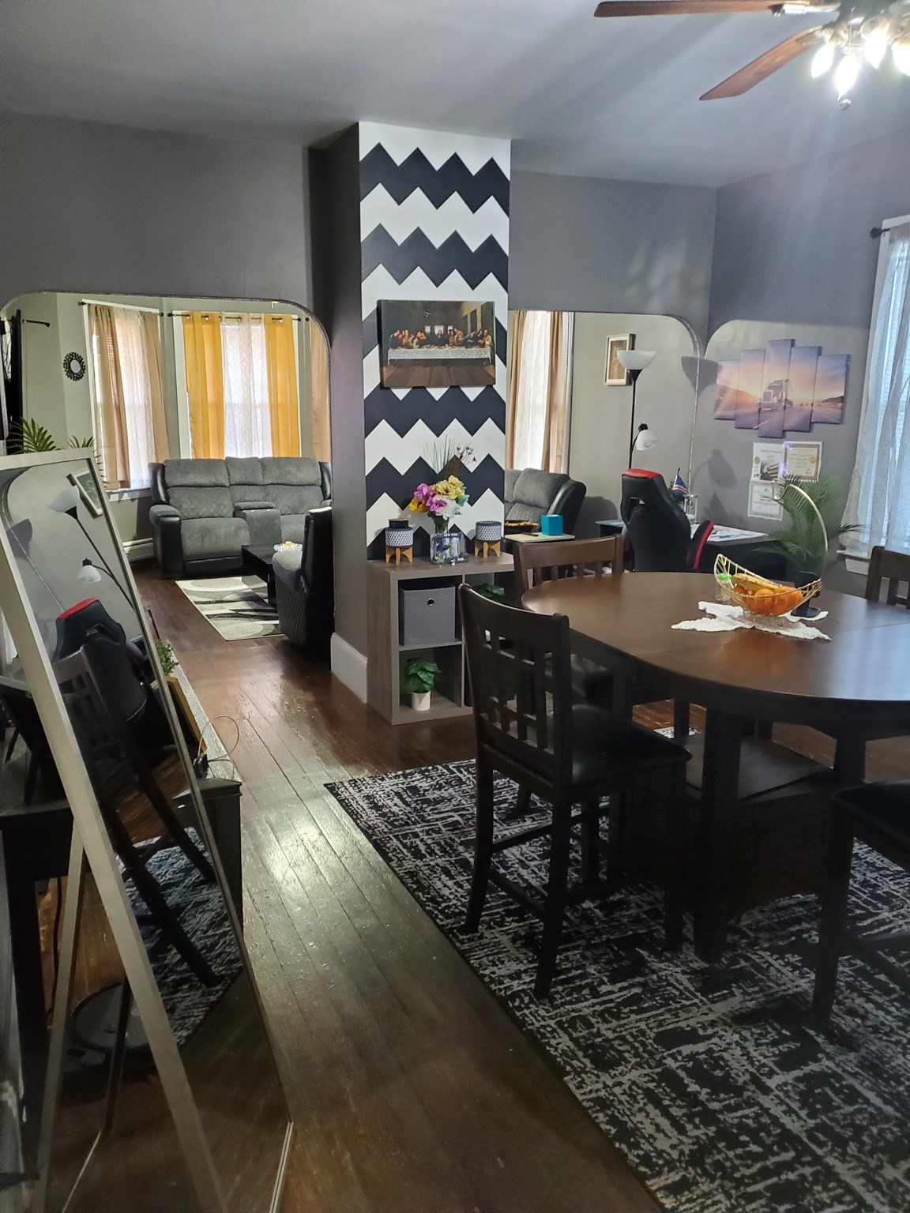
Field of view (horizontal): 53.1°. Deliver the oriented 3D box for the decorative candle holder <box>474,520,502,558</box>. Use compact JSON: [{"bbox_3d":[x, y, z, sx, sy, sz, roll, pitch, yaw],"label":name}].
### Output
[{"bbox_3d":[0.175,-0.348,4.729,0.136,0.173,0.136,1,13,0],"label":"decorative candle holder"}]

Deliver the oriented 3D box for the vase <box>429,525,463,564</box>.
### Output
[{"bbox_3d":[-0.060,-0.318,4.557,0.149,0.189,0.134,-5,14,-23],"label":"vase"}]

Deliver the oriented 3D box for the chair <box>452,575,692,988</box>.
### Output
[{"bbox_3d":[0.345,0.478,2.631,0.522,1.055,0.468,-7,15,-30],"label":"chair"}]

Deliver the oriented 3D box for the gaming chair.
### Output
[{"bbox_3d":[1.187,-0.168,5.102,0.637,1.194,0.617,-9,17,-36],"label":"gaming chair"}]

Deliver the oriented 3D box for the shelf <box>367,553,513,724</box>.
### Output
[{"bbox_3d":[-0.028,0.144,4.670,0.757,0.761,0.353,-5,14,-23],"label":"shelf"}]

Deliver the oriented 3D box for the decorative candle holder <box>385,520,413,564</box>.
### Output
[{"bbox_3d":[-0.277,-0.326,4.541,0.137,0.209,0.137,1,13,0],"label":"decorative candle holder"}]

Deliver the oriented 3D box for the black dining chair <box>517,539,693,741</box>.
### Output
[{"bbox_3d":[0.531,0.312,3.344,0.463,1.055,0.517,-6,15,-24],"label":"black dining chair"}]

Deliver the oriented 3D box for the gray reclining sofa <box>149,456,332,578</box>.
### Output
[{"bbox_3d":[-1.873,-0.906,8.554,1.851,0.985,0.965,-5,14,-23],"label":"gray reclining sofa"}]

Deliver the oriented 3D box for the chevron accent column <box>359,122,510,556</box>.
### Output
[{"bbox_3d":[-0.202,-0.941,4.858,0.773,2.784,0.566,-5,14,-23],"label":"chevron accent column"}]

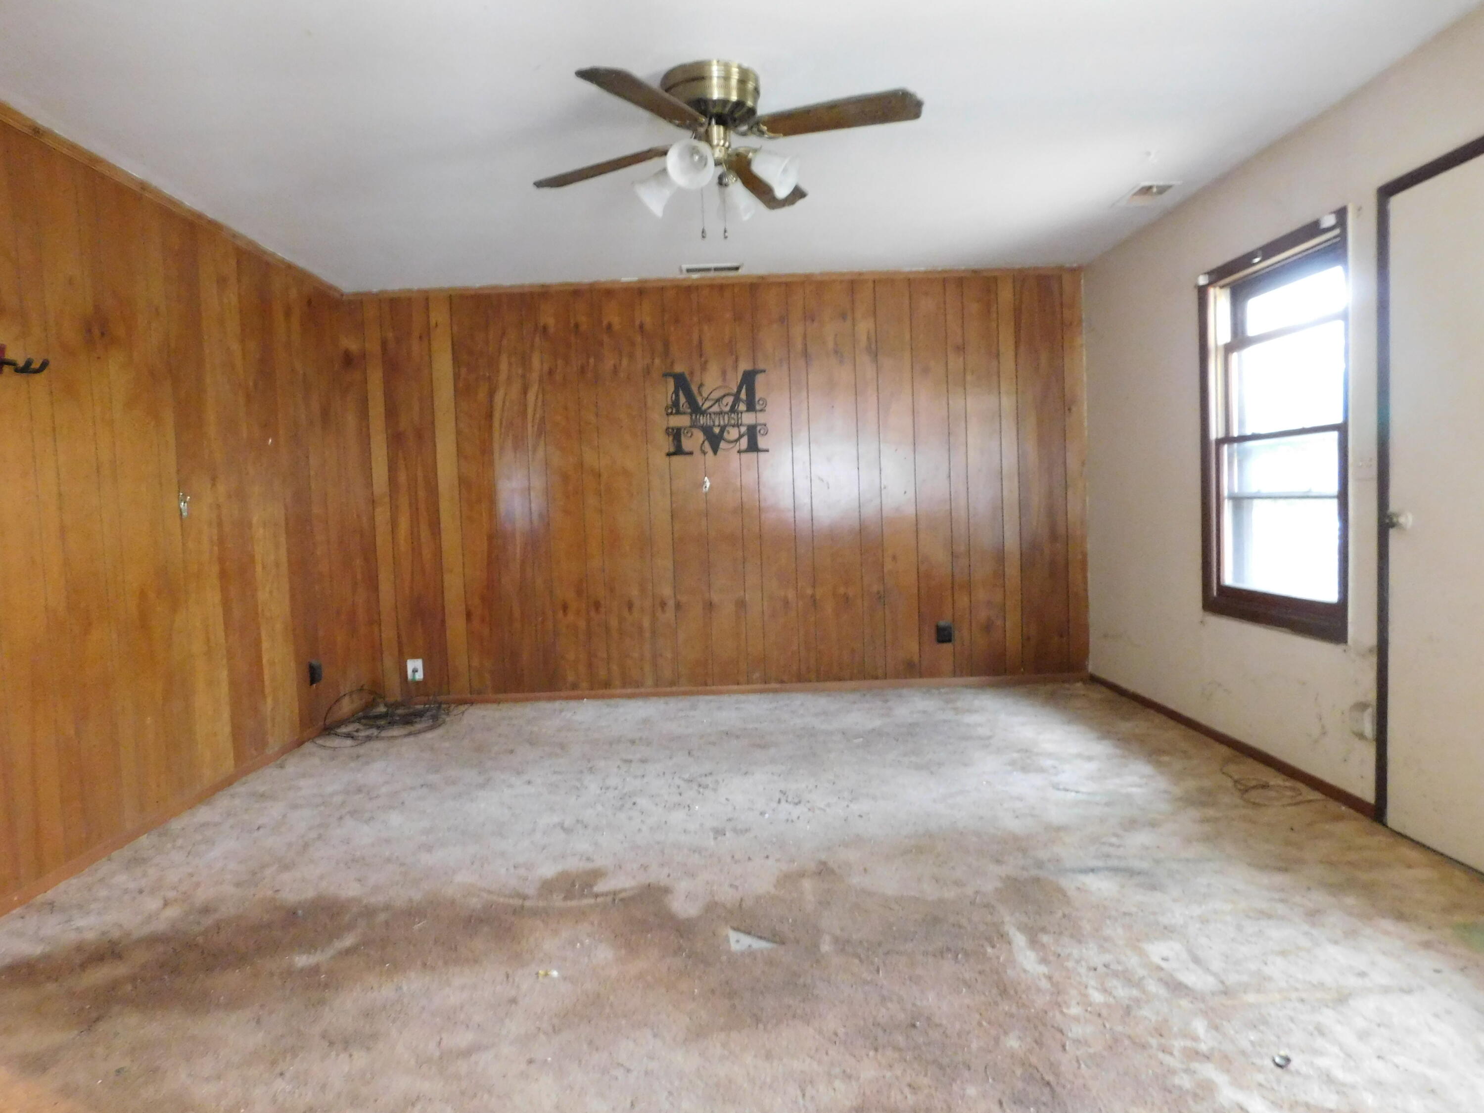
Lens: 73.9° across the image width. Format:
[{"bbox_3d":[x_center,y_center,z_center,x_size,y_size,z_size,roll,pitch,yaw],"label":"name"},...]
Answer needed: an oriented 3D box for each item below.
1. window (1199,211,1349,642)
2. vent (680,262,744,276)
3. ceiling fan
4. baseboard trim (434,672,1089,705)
[{"bbox_3d":[2.083,-0.460,3.864,0.110,1.464,1.033,-2,3,-1],"label":"window"},{"bbox_3d":[-0.165,-1.573,5.415,0.330,0.022,0.205,-2,3,-1],"label":"vent"},{"bbox_3d":[-0.093,-1.241,3.037,1.250,0.420,1.250,-2,3,-1],"label":"ceiling fan"},{"bbox_3d":[0.031,0.786,5.784,4.054,0.045,0.018,-2,3,-1],"label":"baseboard trim"}]

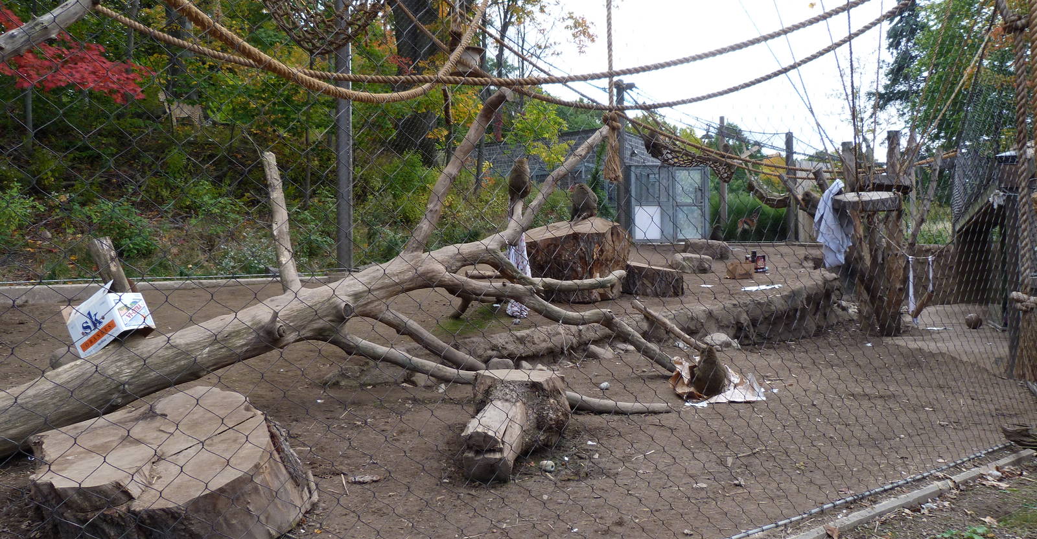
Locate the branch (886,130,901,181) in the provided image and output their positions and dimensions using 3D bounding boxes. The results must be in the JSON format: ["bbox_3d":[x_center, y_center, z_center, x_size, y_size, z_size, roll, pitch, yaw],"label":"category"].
[{"bbox_3d":[4.396,-1.337,8.772,0.155,0.593,0.155,-3,5,0],"label":"branch"}]

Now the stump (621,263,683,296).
[{"bbox_3d":[1.886,0.148,10.500,0.870,0.420,0.800,-1,1,0],"label":"stump"}]

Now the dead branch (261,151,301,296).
[{"bbox_3d":[-1.812,-0.359,5.700,0.180,1.074,0.170,-7,5,0],"label":"dead branch"}]

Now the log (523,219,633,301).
[{"bbox_3d":[0.716,-0.116,9.109,1.330,0.880,1.200,0,5,5],"label":"log"}]

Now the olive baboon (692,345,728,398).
[{"bbox_3d":[1.545,0.821,6.050,0.280,0.420,0.340,-3,6,-20],"label":"olive baboon"}]

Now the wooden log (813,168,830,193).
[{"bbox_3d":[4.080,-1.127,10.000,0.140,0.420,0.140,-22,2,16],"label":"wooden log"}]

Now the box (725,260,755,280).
[{"bbox_3d":[3.319,-0.002,11.187,0.420,0.270,0.300,0,5,9],"label":"box"}]

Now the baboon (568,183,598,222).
[{"bbox_3d":[0.805,-0.835,9.300,0.400,0.500,0.300,1,6,13],"label":"baboon"}]

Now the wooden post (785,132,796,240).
[{"bbox_3d":[8.101,-2.497,22.300,0.210,3.300,0.210,-1,1,0],"label":"wooden post"}]

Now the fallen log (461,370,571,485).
[{"bbox_3d":[-0.022,0.924,4.780,0.620,0.420,1.100,1,6,12],"label":"fallen log"}]

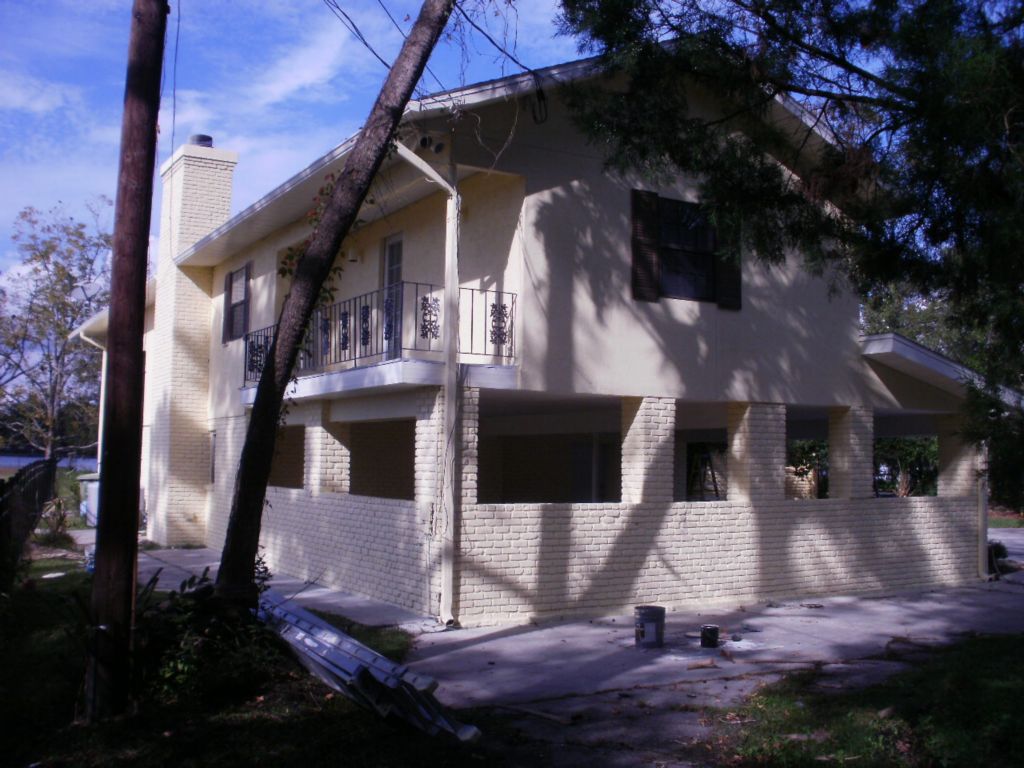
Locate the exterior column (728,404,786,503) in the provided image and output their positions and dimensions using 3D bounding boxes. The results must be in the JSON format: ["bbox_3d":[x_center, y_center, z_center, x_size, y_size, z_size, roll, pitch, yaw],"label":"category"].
[{"bbox_3d":[3.082,0.847,13.429,0.594,1.211,0.396,3,-5,-30],"label":"exterior column"}]

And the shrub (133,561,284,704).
[{"bbox_3d":[-2.323,1.824,8.150,1.030,0.950,0.950,2,-4,-16],"label":"shrub"}]

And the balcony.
[{"bbox_3d":[-1.976,-0.425,13.730,1.369,0.858,5.806,3,-5,-30],"label":"balcony"}]

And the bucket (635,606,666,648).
[{"bbox_3d":[1.325,2.327,10.201,0.291,0.360,0.291,1,-4,0],"label":"bucket"}]

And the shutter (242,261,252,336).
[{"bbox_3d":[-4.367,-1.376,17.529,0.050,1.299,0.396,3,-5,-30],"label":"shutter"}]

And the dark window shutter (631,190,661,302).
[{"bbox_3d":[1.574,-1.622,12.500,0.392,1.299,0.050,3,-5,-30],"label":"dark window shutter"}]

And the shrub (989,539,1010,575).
[{"bbox_3d":[8.144,2.874,17.864,0.460,0.490,0.460,3,-5,-30],"label":"shrub"}]

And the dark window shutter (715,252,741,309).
[{"bbox_3d":[2.693,-1.557,13.103,0.376,1.300,0.044,3,-5,-30],"label":"dark window shutter"}]

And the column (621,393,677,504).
[{"bbox_3d":[1.607,0.774,12.587,0.481,1.222,0.396,3,-5,-30],"label":"column"}]

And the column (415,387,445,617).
[{"bbox_3d":[-0.708,1.271,11.385,0.440,2.455,0.581,3,-5,-30],"label":"column"}]

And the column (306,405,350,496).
[{"bbox_3d":[-2.541,0.867,14.661,0.407,1.207,0.651,3,-5,-30],"label":"column"}]

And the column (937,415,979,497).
[{"bbox_3d":[6.428,1.030,15.338,0.440,1.172,0.396,3,-5,-30],"label":"column"}]

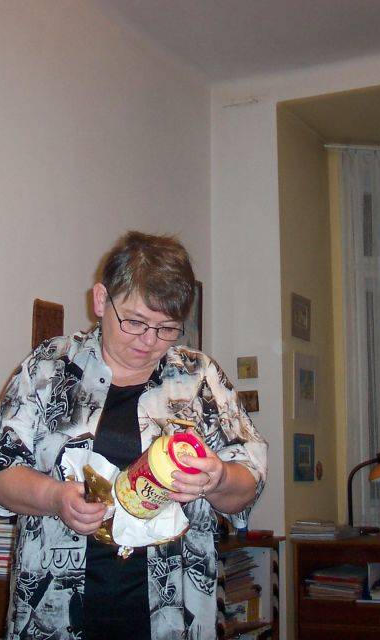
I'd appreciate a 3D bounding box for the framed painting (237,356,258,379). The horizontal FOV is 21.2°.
[{"bbox_3d":[0.285,0.236,5.004,0.112,0.104,0.015,-5,-9,26],"label":"framed painting"}]

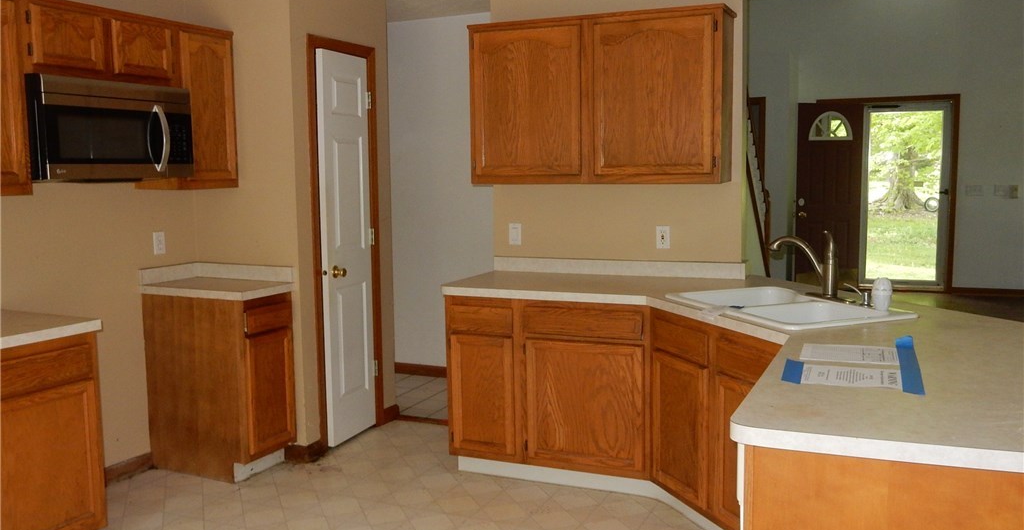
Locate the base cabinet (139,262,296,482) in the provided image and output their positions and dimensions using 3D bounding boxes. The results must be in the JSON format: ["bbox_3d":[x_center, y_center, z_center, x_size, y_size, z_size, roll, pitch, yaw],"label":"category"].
[{"bbox_3d":[-1.424,0.504,4.359,0.615,0.984,0.385,2,7,24],"label":"base cabinet"}]

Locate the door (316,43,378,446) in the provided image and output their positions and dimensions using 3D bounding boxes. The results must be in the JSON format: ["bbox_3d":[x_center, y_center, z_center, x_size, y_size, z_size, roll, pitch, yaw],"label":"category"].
[{"bbox_3d":[-0.874,-0.085,4.737,0.036,2.039,0.450,2,6,21],"label":"door"}]

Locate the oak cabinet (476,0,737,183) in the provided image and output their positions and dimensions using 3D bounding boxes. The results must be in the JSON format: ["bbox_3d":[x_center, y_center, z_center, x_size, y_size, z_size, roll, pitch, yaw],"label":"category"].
[{"bbox_3d":[0.411,-0.778,4.247,1.247,0.770,0.296,2,7,24],"label":"oak cabinet"}]

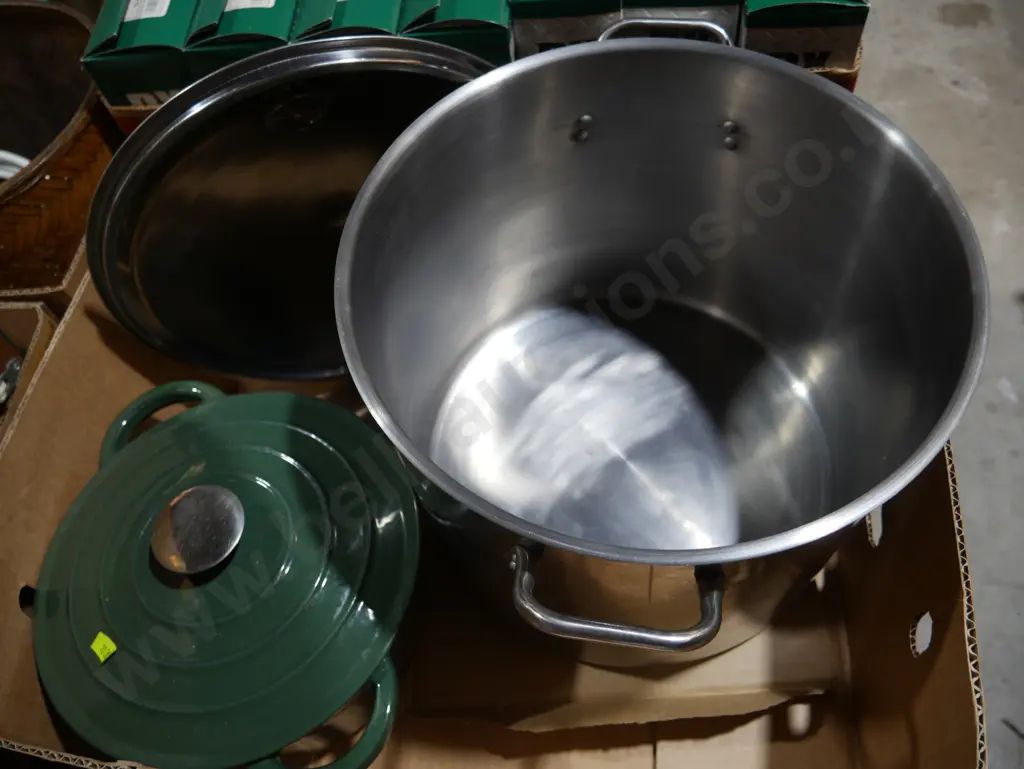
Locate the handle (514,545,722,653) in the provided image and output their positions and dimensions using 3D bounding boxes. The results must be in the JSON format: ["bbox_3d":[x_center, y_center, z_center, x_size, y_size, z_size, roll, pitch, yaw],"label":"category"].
[{"bbox_3d":[0.050,0.106,0.393,0.110,0.068,0.046,6,61,8],"label":"handle"}]

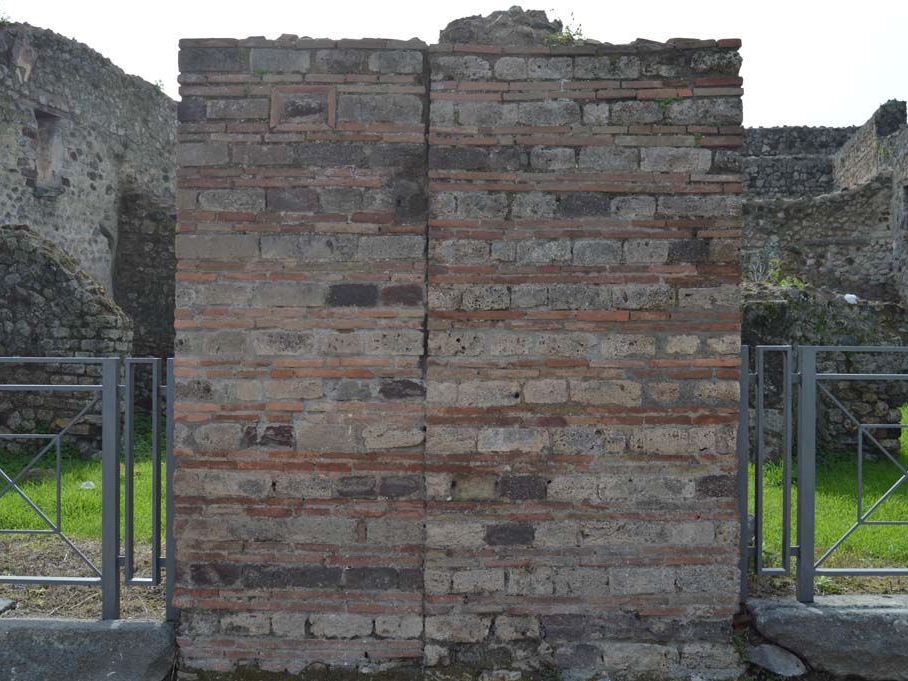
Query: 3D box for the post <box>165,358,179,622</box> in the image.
[{"bbox_3d":[-1.244,0.663,4.308,0.056,1.165,0.056,0,1,0],"label":"post"}]

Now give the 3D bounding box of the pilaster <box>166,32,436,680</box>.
[{"bbox_3d":[-0.656,0.063,4.405,1.090,2.750,0.450,0,1,0],"label":"pilaster"}]

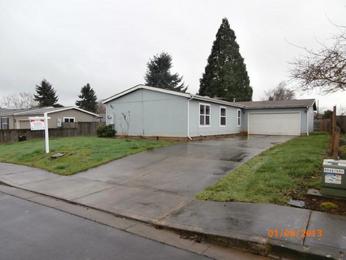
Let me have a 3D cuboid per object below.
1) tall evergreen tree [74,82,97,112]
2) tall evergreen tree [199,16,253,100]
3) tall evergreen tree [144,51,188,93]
[{"bbox_3d":[-18.626,-5.246,51.887,5.200,9.650,5.200,0,2,0],"label":"tall evergreen tree"},{"bbox_3d":[10.027,-10.547,44.714,10.500,20.690,10.500,0,2,0],"label":"tall evergreen tree"},{"bbox_3d":[-1.399,-6.788,41.829,7.700,13.360,7.700,0,2,0],"label":"tall evergreen tree"}]

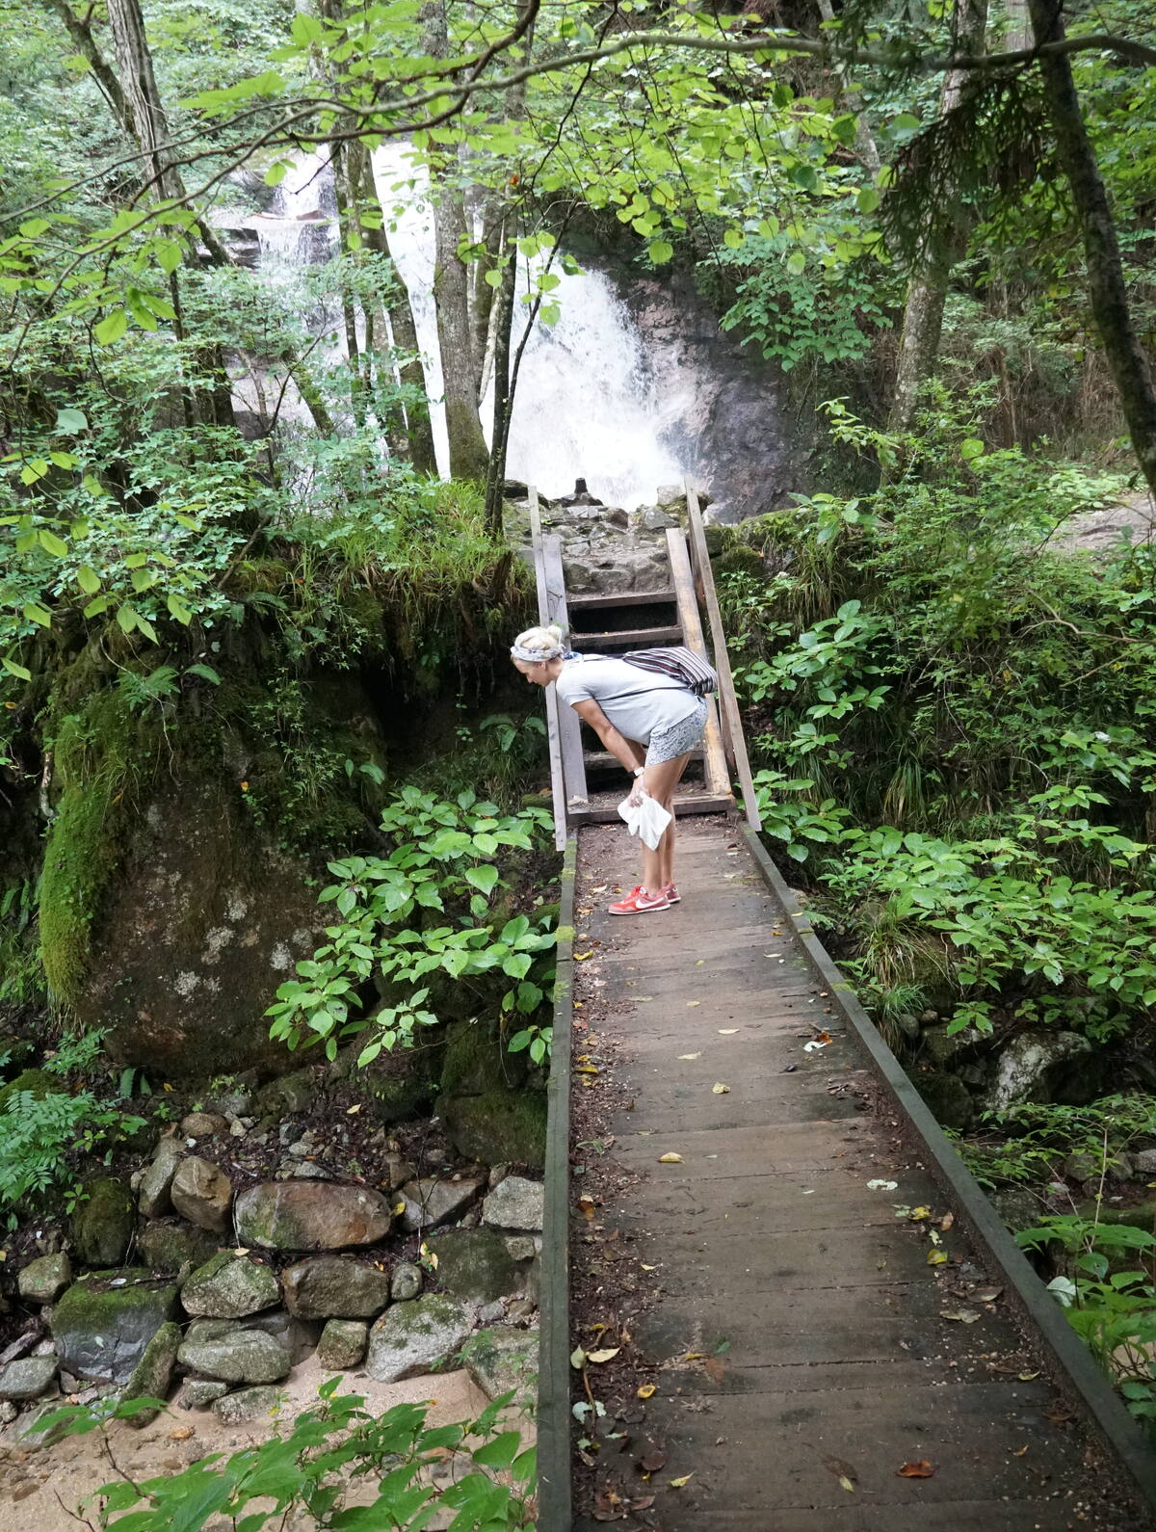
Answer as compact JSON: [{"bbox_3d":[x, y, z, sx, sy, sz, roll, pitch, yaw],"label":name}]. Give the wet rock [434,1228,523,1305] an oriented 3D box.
[{"bbox_3d":[-0.405,2.079,6.600,0.380,0.280,0.360,0,7,0],"label":"wet rock"}]

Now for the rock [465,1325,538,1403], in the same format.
[{"bbox_3d":[-0.282,2.357,6.250,0.330,0.250,0.330,0,7,0],"label":"rock"}]

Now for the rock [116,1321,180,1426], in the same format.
[{"bbox_3d":[-1.738,2.461,6.430,0.240,0.390,0.270,-4,8,-13],"label":"rock"}]

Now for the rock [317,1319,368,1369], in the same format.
[{"bbox_3d":[-0.942,2.311,6.350,0.200,0.180,0.200,0,7,0],"label":"rock"}]

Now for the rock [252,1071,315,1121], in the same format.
[{"bbox_3d":[-1.348,1.521,7.300,0.290,0.220,0.270,0,7,0],"label":"rock"}]

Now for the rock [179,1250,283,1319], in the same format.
[{"bbox_3d":[-1.479,2.204,6.750,0.420,0.280,0.340,-4,8,-13],"label":"rock"}]

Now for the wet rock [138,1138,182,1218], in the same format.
[{"bbox_3d":[-1.825,1.810,6.950,0.200,0.300,0.280,0,7,0],"label":"wet rock"}]

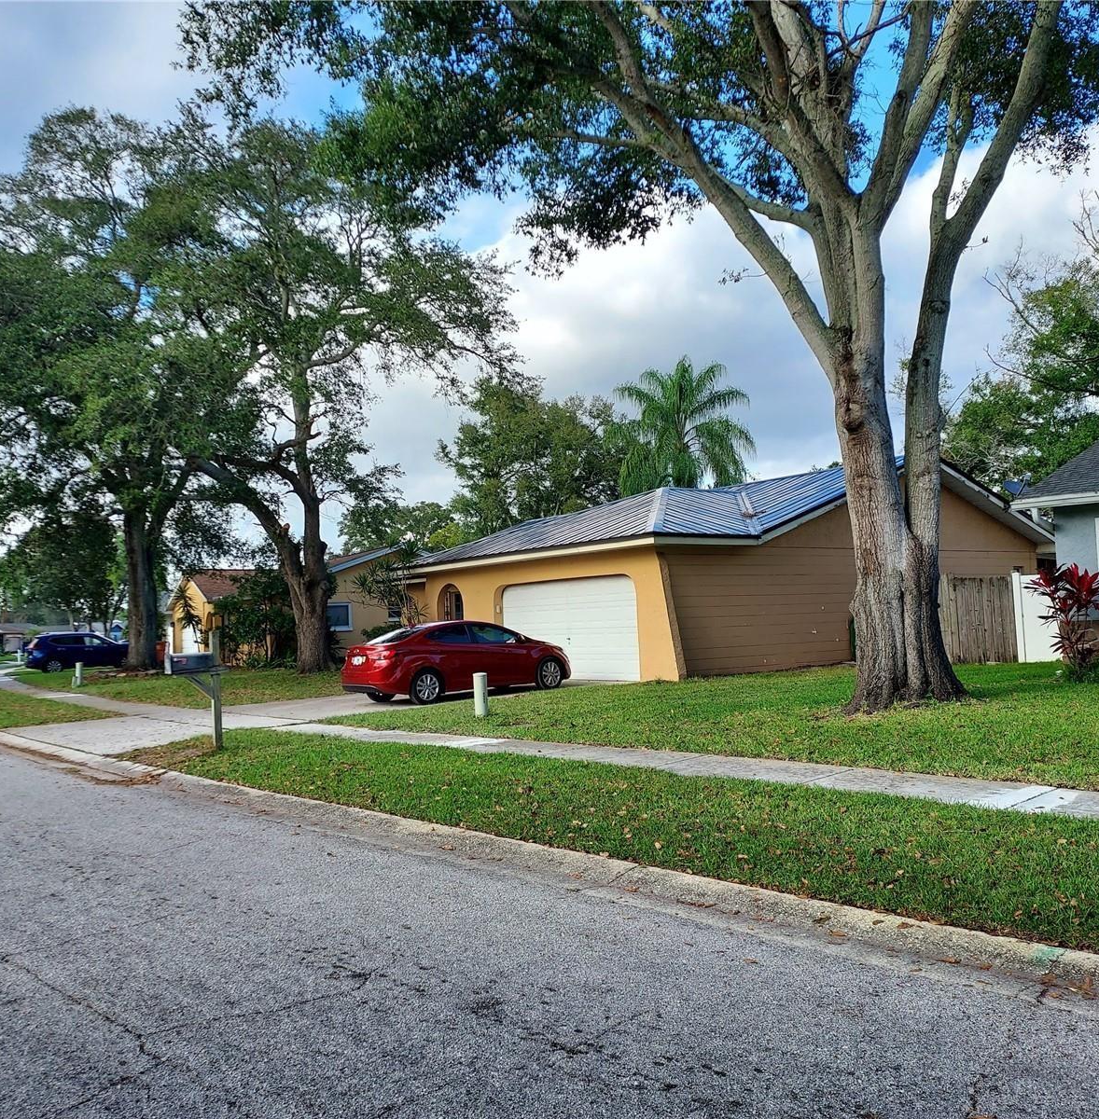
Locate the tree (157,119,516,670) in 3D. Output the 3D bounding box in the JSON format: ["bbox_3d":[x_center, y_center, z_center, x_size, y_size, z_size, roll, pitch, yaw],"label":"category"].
[{"bbox_3d":[-6.802,-5.004,33.261,11.200,17.200,11.200,-2,-4,0],"label":"tree"}]

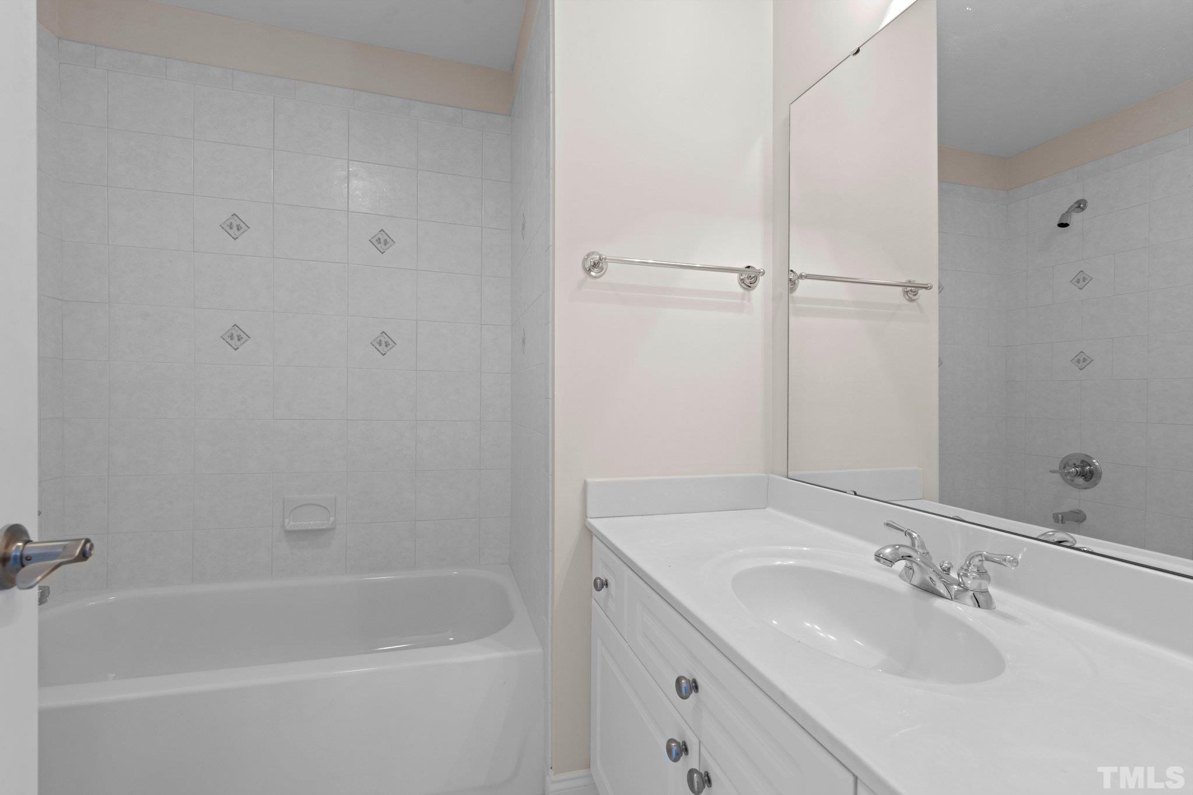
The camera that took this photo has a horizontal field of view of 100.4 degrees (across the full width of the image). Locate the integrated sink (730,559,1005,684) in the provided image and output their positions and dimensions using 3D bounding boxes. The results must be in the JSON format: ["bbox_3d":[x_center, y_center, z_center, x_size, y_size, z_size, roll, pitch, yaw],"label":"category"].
[{"bbox_3d":[0.387,0.391,0.761,0.313,0.137,0.402,1,0,-17],"label":"integrated sink"}]

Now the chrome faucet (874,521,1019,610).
[{"bbox_3d":[0.534,0.280,0.828,0.170,0.090,0.235,1,0,-17],"label":"chrome faucet"}]

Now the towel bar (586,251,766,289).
[{"bbox_3d":[0.229,-0.345,1.331,0.530,0.072,0.070,1,0,-17],"label":"towel bar"}]

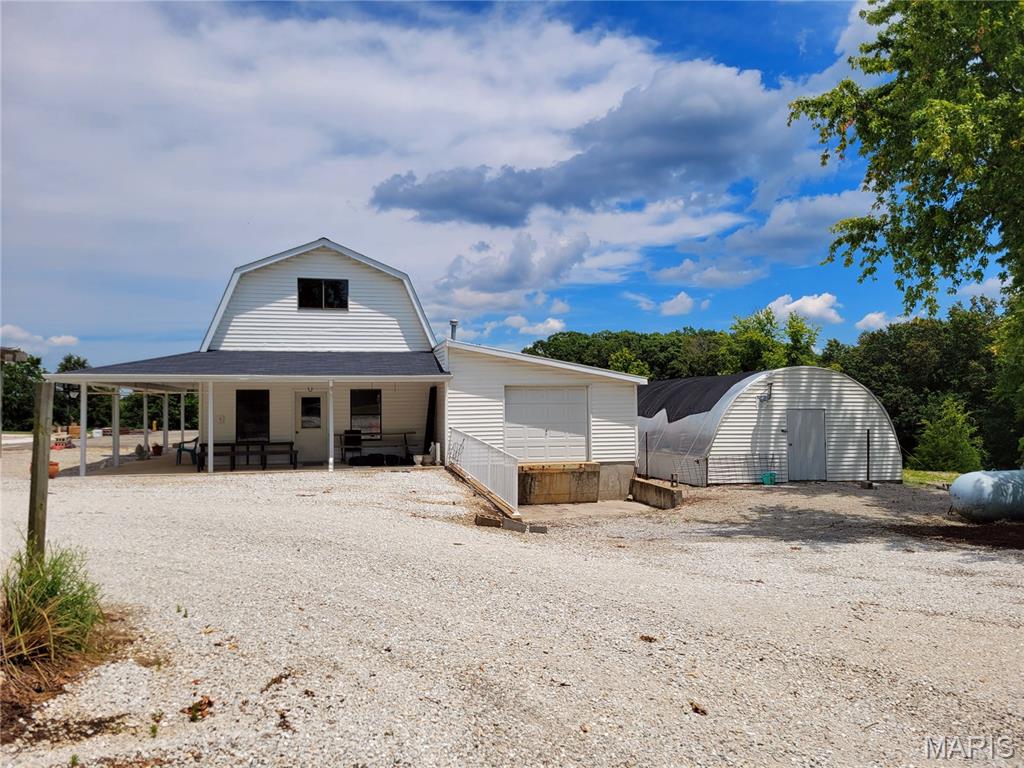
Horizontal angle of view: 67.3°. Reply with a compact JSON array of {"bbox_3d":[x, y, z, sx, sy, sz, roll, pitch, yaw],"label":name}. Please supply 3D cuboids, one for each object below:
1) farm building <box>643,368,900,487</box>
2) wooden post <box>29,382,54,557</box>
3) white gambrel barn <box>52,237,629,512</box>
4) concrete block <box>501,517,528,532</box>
[{"bbox_3d":[6.770,1.427,28.787,6.323,3.335,13.939,0,-2,-14],"label":"farm building"},{"bbox_3d":[-3.929,0.895,6.400,0.092,1.820,0.092,1,-2,33],"label":"wooden post"},{"bbox_3d":[-5.214,-0.310,26.527,15.234,7.517,14.935,0,-2,-14],"label":"white gambrel barn"},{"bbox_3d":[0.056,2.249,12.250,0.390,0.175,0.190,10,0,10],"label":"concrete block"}]

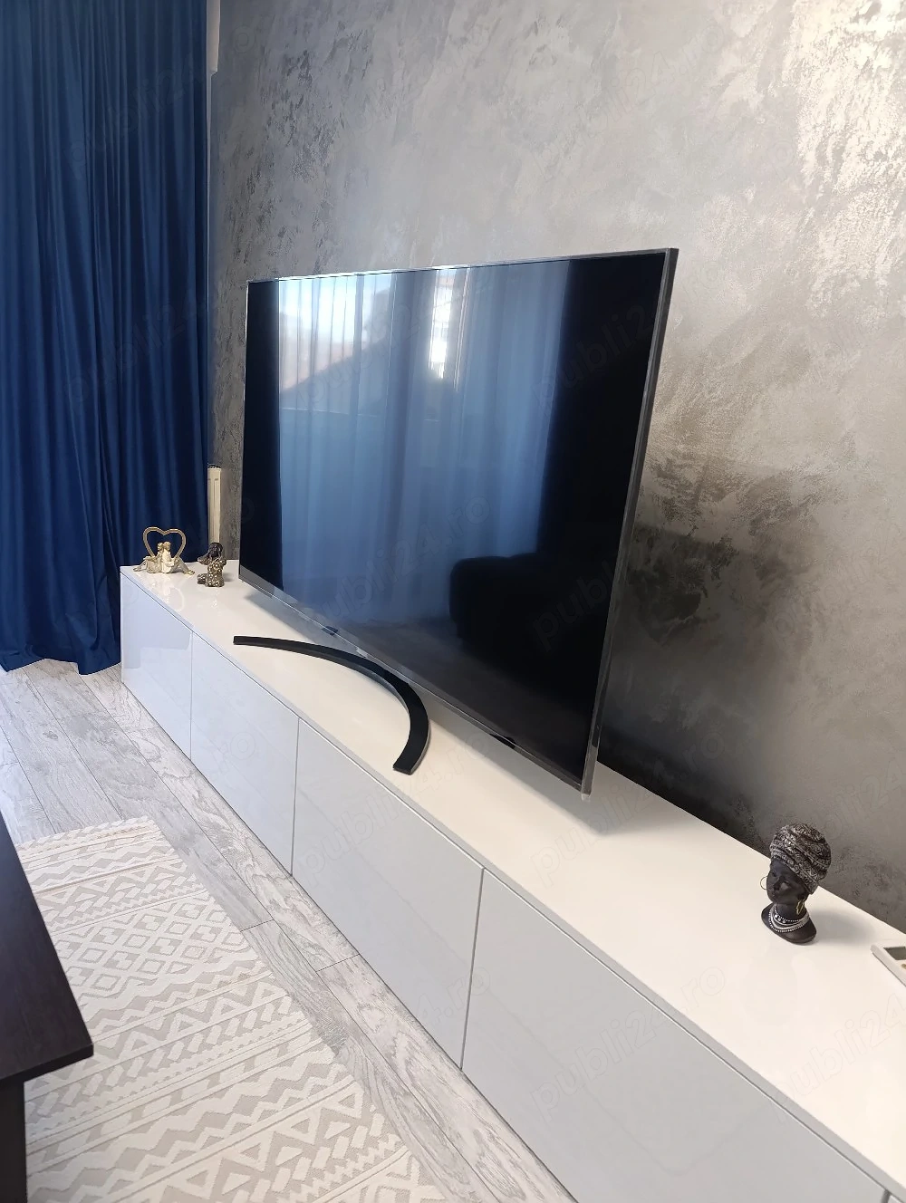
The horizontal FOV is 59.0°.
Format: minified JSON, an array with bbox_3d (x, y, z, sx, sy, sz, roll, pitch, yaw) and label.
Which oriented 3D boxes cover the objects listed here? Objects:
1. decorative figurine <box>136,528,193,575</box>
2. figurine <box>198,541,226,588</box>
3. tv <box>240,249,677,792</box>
[{"bbox_3d":[-0.943,-0.168,2.619,0.182,0.147,0.060,3,15,-12],"label":"decorative figurine"},{"bbox_3d":[-0.763,-0.122,2.538,0.067,0.137,0.076,10,16,16],"label":"figurine"},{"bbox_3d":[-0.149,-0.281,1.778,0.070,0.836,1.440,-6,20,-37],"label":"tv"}]

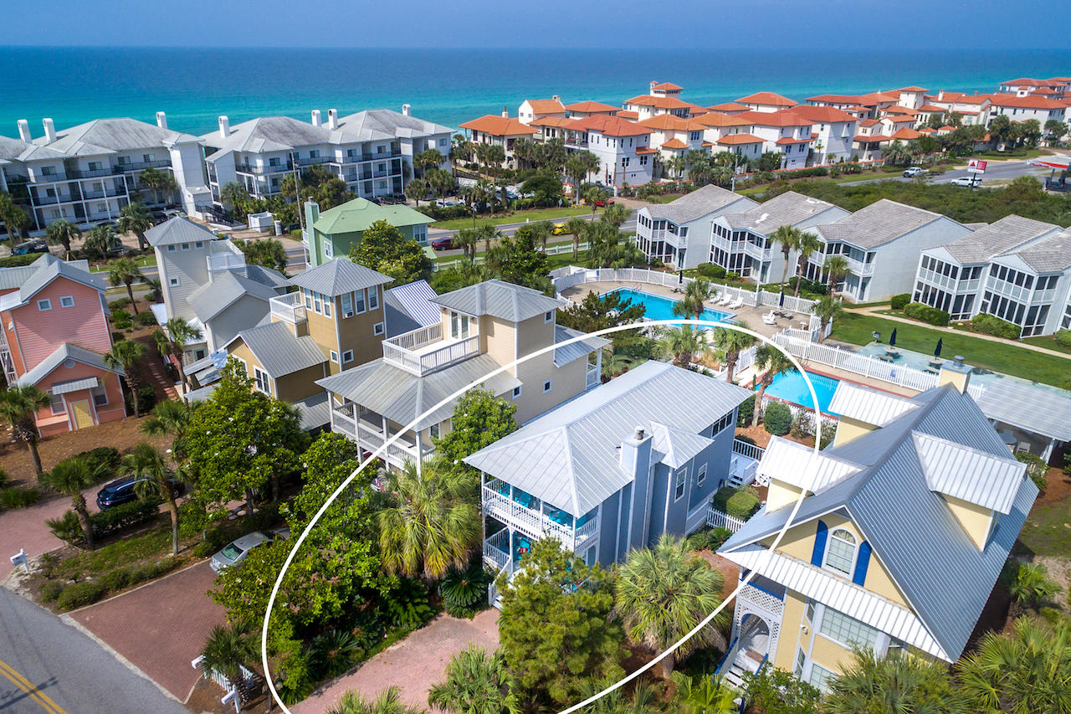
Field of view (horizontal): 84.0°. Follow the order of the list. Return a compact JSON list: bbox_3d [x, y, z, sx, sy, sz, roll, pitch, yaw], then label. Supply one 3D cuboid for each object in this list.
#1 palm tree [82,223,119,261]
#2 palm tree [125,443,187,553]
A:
[{"bbox_3d":[-55.350,-14.580,75.900,4.500,4.280,4.500,0,25,0],"label":"palm tree"},{"bbox_3d":[-19.083,7.534,30.993,2.770,6.830,2.770,-20,34,-33],"label":"palm tree"}]

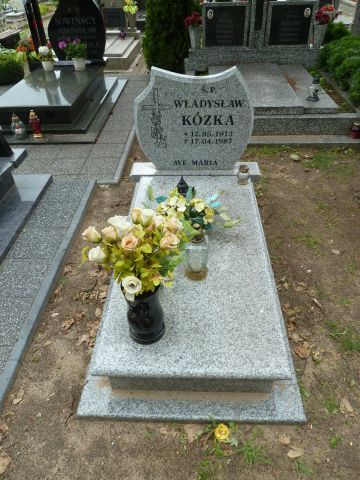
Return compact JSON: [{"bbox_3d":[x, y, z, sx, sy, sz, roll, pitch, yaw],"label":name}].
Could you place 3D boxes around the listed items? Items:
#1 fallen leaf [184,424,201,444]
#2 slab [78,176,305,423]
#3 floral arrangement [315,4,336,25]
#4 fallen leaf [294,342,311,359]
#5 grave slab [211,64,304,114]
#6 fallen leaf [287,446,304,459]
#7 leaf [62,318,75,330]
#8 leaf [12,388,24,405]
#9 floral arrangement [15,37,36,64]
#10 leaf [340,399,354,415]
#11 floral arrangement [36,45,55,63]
[{"bbox_3d":[0.049,0.754,1.344,0.062,0.018,0.072,0,41,3],"label":"fallen leaf"},{"bbox_3d":[0.071,0.091,1.923,0.900,0.276,1.651,0,41,3],"label":"slab"},{"bbox_3d":[1.617,-2.509,3.855,0.200,0.170,0.180,0,41,3],"label":"floral arrangement"},{"bbox_3d":[0.566,0.511,1.603,0.073,0.020,0.080,0,41,3],"label":"fallen leaf"},{"bbox_3d":[0.736,-1.634,3.670,0.800,0.080,1.430,0,41,3],"label":"grave slab"},{"bbox_3d":[0.429,0.789,1.287,0.066,0.015,0.043,0,41,3],"label":"fallen leaf"},{"bbox_3d":[-0.563,0.426,1.750,0.062,0.018,0.070,0,41,3],"label":"leaf"},{"bbox_3d":[-0.692,0.673,1.486,0.048,0.020,0.072,11,42,15],"label":"leaf"},{"bbox_3d":[-1.798,-2.205,4.035,0.250,0.260,0.230,0,41,3],"label":"floral arrangement"},{"bbox_3d":[0.684,0.680,1.416,0.048,0.018,0.070,-14,42,-13],"label":"leaf"},{"bbox_3d":[-1.596,-2.210,4.119,0.175,0.160,0.170,0,41,3],"label":"floral arrangement"}]

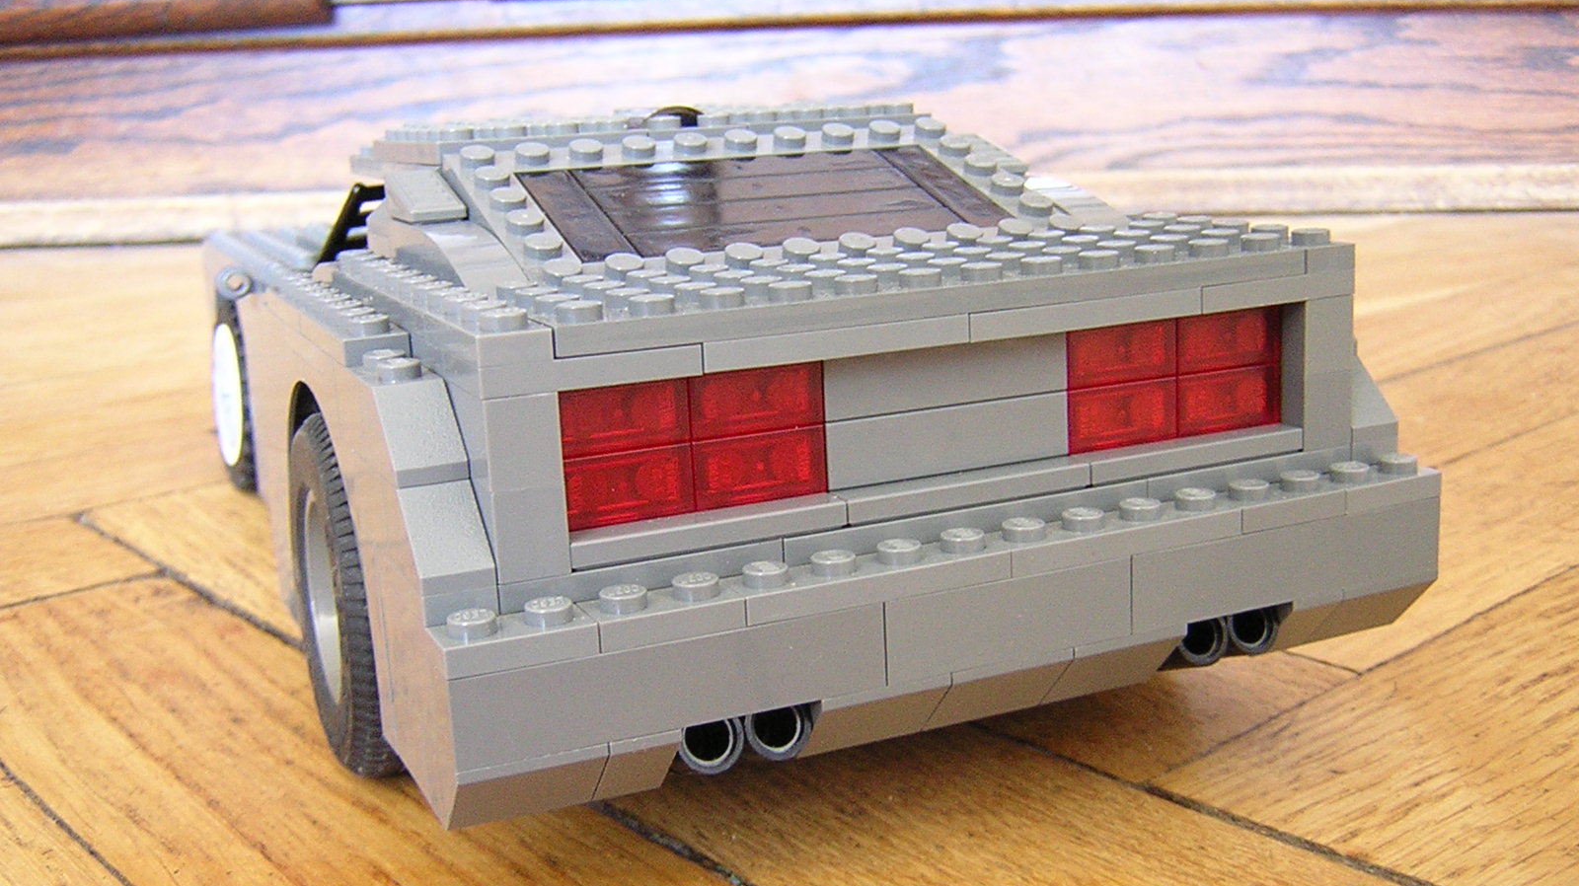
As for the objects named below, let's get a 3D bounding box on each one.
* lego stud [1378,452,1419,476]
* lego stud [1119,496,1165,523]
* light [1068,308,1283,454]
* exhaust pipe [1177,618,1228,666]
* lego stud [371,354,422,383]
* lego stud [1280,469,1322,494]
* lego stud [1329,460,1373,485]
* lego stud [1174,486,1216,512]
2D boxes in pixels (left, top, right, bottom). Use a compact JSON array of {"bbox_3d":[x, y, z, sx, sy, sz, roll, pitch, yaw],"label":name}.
[{"bbox_3d":[0.078,0.003,0.210,0.005,0.002,0.005,-8,13,-23],"label":"lego stud"},{"bbox_3d":[0.042,0.008,0.194,0.005,0.002,0.005,-3,12,1],"label":"lego stud"},{"bbox_3d":[0.047,-0.009,0.205,0.032,0.016,0.005,-8,13,-23],"label":"light"},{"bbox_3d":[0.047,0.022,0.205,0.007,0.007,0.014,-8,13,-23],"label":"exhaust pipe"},{"bbox_3d":[-0.042,-0.008,0.178,0.005,0.002,0.005,-8,13,-23],"label":"lego stud"},{"bbox_3d":[0.063,0.005,0.203,0.005,0.002,0.005,-3,12,1],"label":"lego stud"},{"bbox_3d":[0.071,0.004,0.207,0.005,0.002,0.005,-8,13,-23],"label":"lego stud"},{"bbox_3d":[0.049,0.007,0.197,0.005,0.002,0.005,-3,12,1],"label":"lego stud"}]

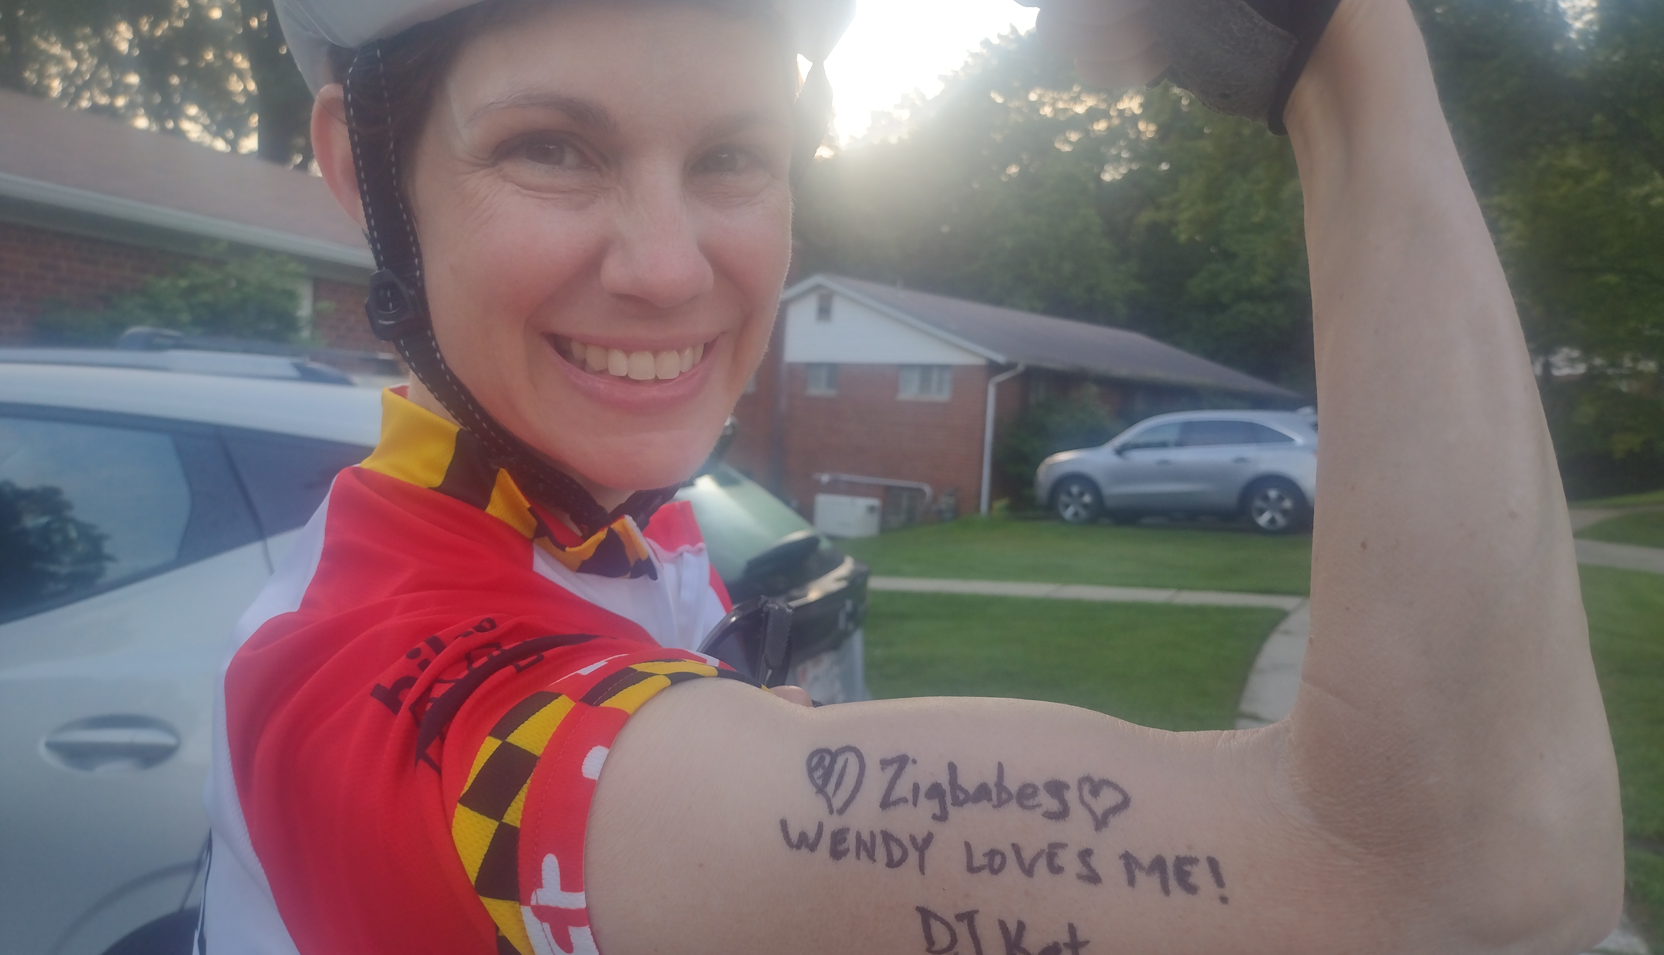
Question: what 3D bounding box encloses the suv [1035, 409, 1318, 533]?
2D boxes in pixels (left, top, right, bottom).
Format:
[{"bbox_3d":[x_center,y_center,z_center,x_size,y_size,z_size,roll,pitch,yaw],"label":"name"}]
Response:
[{"bbox_3d":[5.360,-0.100,18.800,4.930,1.710,1.960,2,2,33],"label":"suv"}]

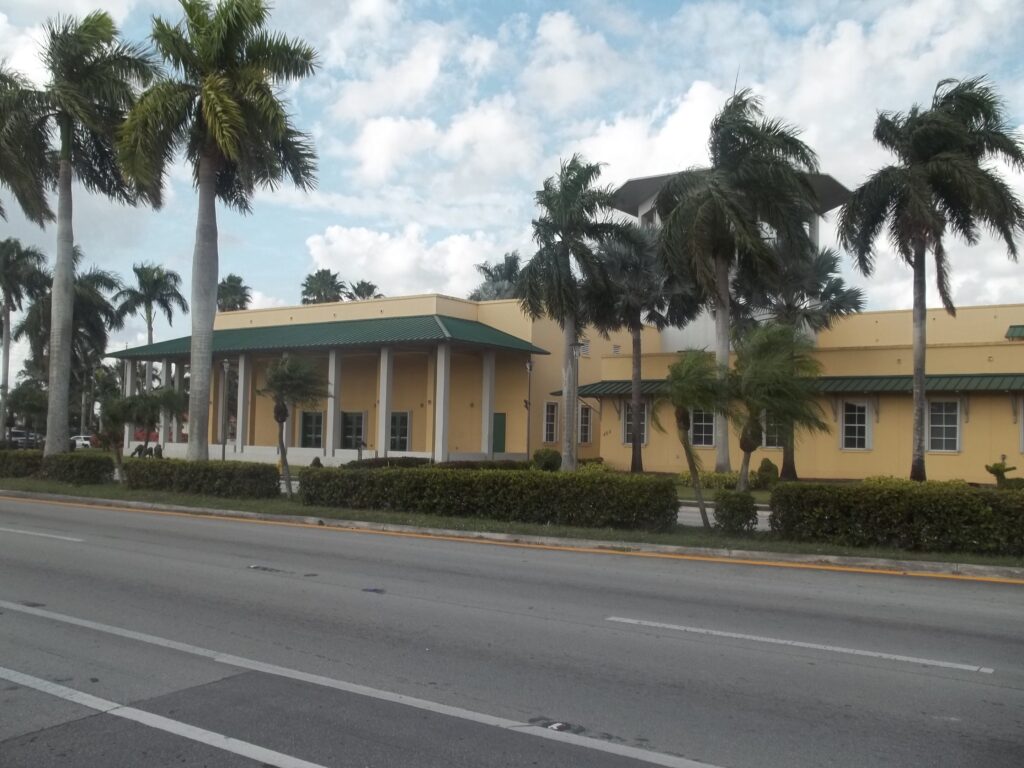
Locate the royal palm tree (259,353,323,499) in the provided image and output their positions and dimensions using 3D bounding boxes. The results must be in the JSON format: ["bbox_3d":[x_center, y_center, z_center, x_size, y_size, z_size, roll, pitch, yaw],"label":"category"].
[{"bbox_3d":[-4.657,0.925,20.757,1.500,3.032,1.450,2,-4,-13],"label":"royal palm tree"}]

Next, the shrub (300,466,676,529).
[{"bbox_3d":[-0.764,2.004,18.248,7.800,0.840,1.100,-1,-4,36],"label":"shrub"}]

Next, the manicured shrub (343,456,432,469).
[{"bbox_3d":[-5.325,3.411,41.685,4.200,0.586,1.000,-1,-5,36],"label":"manicured shrub"}]

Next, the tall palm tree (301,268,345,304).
[{"bbox_3d":[-13.840,-1.832,72.397,3.300,13.573,3.300,1,-3,0],"label":"tall palm tree"}]

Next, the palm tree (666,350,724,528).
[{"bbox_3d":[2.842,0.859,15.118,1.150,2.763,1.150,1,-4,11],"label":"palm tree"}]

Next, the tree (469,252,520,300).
[{"bbox_3d":[-0.861,-1.817,62.246,3.900,13.249,3.900,1,-4,-1],"label":"tree"}]

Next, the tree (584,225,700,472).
[{"bbox_3d":[4.832,-1.345,36.824,4.300,9.440,4.300,1,-3,0],"label":"tree"}]

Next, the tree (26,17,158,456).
[{"bbox_3d":[-11.352,-3.797,26.479,3.900,12.900,3.900,3,-4,-24],"label":"tree"}]

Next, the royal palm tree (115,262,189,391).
[{"bbox_3d":[-25.720,-2.054,69.397,5.300,13.274,5.300,1,-3,0],"label":"royal palm tree"}]

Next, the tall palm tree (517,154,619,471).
[{"bbox_3d":[2.301,-2.779,37.603,3.900,12.296,4.100,1,-3,0],"label":"tall palm tree"}]

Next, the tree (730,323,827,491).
[{"bbox_3d":[4.070,0.654,14.851,1.500,3.193,1.450,0,-4,15],"label":"tree"}]

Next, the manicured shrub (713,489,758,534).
[{"bbox_3d":[3.402,1.920,14.759,0.620,0.664,0.620,-1,-5,36],"label":"manicured shrub"}]

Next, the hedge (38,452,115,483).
[{"bbox_3d":[-11.384,2.218,25.591,2.050,0.790,0.800,-1,-5,36],"label":"hedge"}]

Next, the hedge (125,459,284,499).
[{"bbox_3d":[-7.613,2.170,23.537,4.900,0.820,1.100,-1,-4,36],"label":"hedge"}]

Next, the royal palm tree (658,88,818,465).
[{"bbox_3d":[7.753,-3.638,34.536,5.600,13.877,5.300,1,-3,0],"label":"royal palm tree"}]

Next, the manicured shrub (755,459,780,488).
[{"bbox_3d":[7.425,2.586,28.202,0.660,0.827,0.660,0,-4,15],"label":"manicured shrub"}]

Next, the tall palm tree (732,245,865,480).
[{"bbox_3d":[9.697,-0.764,33.379,4.400,8.086,4.400,1,-3,0],"label":"tall palm tree"}]

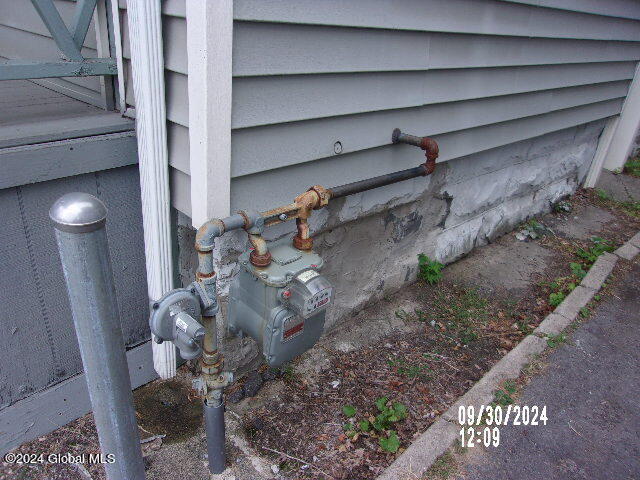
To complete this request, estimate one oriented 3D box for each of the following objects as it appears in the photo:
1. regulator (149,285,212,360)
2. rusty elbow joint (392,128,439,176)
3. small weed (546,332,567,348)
[{"bbox_3d":[-0.318,0.198,1.185,0.142,0.175,0.167,26,32,38],"label":"regulator"},{"bbox_3d":[0.330,-0.308,1.791,0.173,0.148,0.086,26,32,38],"label":"rusty elbow joint"},{"bbox_3d":[0.994,0.427,2.098,0.068,0.051,0.095,26,32,38],"label":"small weed"}]

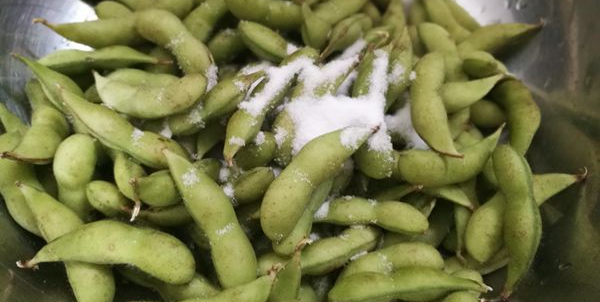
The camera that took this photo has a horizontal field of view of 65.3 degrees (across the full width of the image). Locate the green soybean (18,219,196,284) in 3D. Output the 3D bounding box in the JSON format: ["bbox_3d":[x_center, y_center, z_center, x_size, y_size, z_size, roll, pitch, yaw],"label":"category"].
[{"bbox_3d":[-0.067,0.034,0.166,0.063,0.013,0.018,4,63,5],"label":"green soybean"}]

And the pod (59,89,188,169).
[{"bbox_3d":[-0.080,-0.014,0.211,0.071,0.012,0.017,28,64,9],"label":"pod"}]

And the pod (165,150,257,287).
[{"bbox_3d":[-0.038,0.026,0.192,0.017,0.012,0.065,-25,77,-14],"label":"pod"}]

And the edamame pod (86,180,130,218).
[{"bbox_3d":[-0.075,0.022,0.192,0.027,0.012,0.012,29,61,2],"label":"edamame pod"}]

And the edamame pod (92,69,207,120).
[{"bbox_3d":[-0.066,-0.026,0.207,0.048,0.012,0.020,2,65,0],"label":"edamame pod"}]

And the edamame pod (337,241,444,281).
[{"bbox_3d":[0.032,0.042,0.169,0.042,0.012,0.013,-11,59,-1],"label":"edamame pod"}]

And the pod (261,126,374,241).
[{"bbox_3d":[0.009,0.011,0.180,0.019,0.012,0.060,41,76,20],"label":"pod"}]

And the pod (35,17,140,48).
[{"bbox_3d":[-0.103,-0.059,0.235,0.060,0.013,0.014,6,65,4],"label":"pod"}]

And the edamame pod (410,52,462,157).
[{"bbox_3d":[0.055,-0.021,0.194,0.017,0.013,0.053,3,55,-1],"label":"edamame pod"}]

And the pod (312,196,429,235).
[{"bbox_3d":[0.029,0.027,0.200,0.052,0.011,0.013,6,60,-1],"label":"pod"}]

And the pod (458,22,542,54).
[{"bbox_3d":[0.093,-0.056,0.225,0.052,0.013,0.015,-27,55,-13],"label":"pod"}]

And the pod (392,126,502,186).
[{"bbox_3d":[0.062,0.002,0.195,0.050,0.012,0.019,-18,62,-5],"label":"pod"}]

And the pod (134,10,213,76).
[{"bbox_3d":[-0.059,-0.052,0.224,0.044,0.012,0.023,31,67,10],"label":"pod"}]

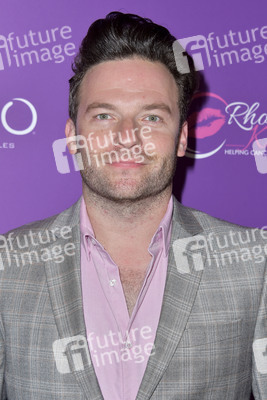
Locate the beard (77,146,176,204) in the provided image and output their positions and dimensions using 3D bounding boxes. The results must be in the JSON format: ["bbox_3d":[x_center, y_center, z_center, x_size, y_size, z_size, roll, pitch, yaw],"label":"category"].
[{"bbox_3d":[-0.007,-0.033,1.190,0.140,0.083,0.095,2,-2,4],"label":"beard"}]

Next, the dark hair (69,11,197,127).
[{"bbox_3d":[0.000,-0.176,1.255,0.185,0.185,0.210,2,-2,4],"label":"dark hair"}]

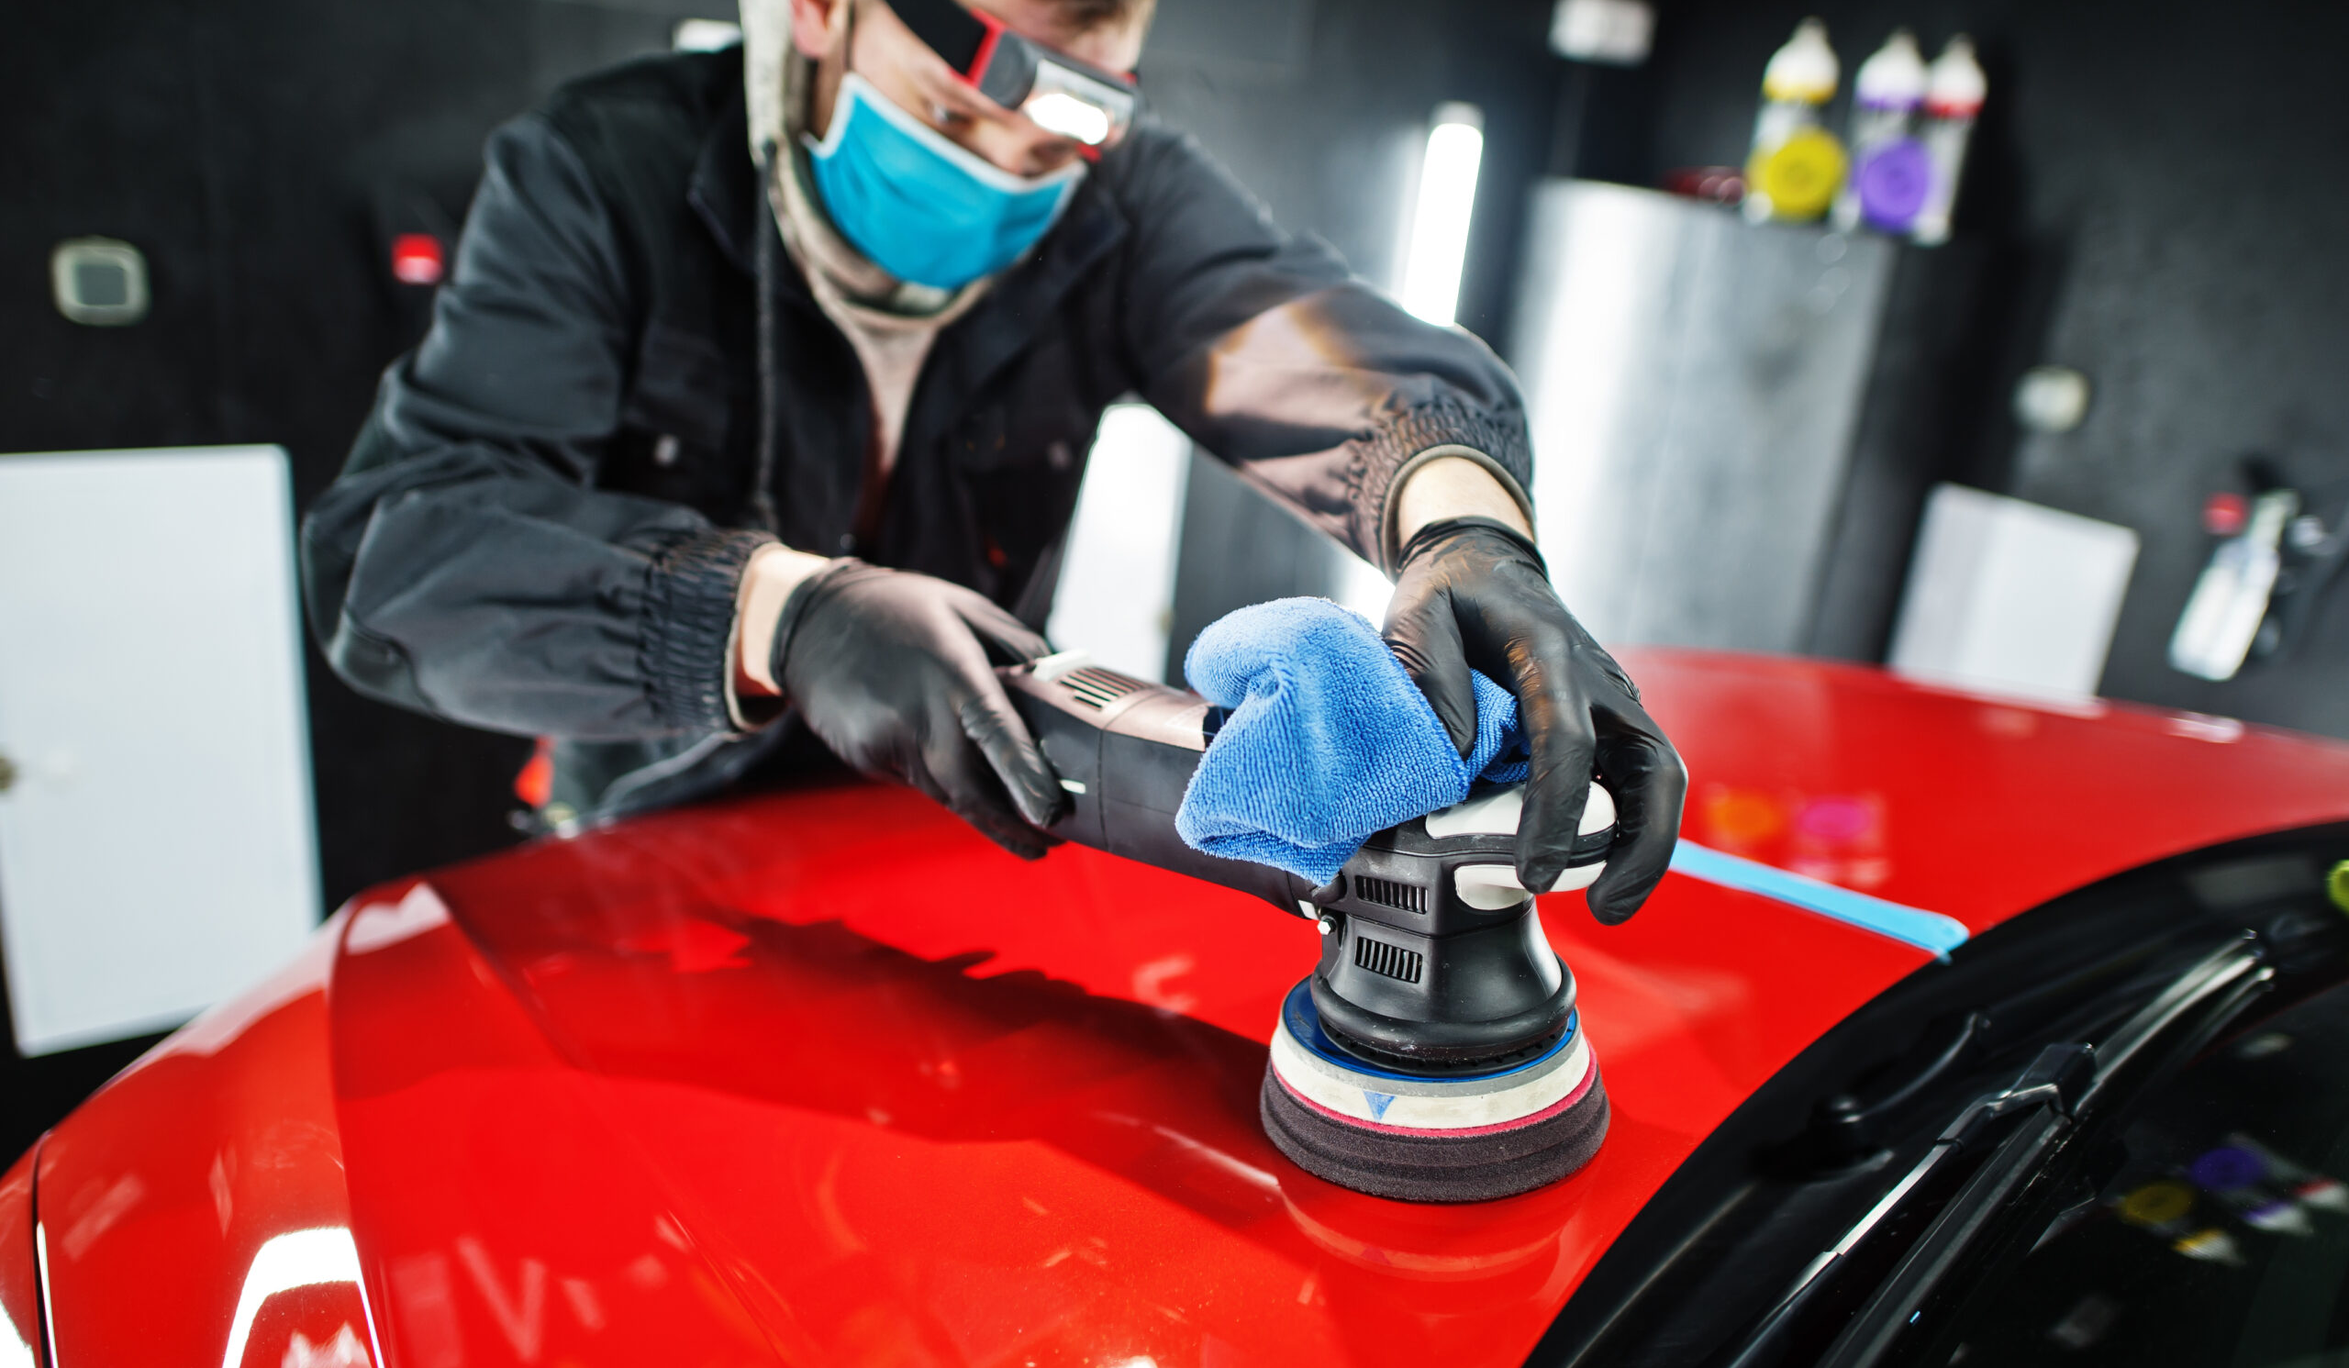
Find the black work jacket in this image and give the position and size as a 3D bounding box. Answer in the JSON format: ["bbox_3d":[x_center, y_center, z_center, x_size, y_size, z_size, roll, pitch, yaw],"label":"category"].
[{"bbox_3d":[-0.195,-0.039,0.952,0.578,0.573,0.624,1,29,-14],"label":"black work jacket"}]

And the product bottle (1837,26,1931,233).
[{"bbox_3d":[0.968,-0.750,2.130,0.082,0.260,0.082,12,17,20],"label":"product bottle"}]

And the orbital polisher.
[{"bbox_3d":[0.012,0.089,0.734,0.385,0.175,0.152,7,19,33],"label":"orbital polisher"}]

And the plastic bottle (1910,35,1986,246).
[{"bbox_3d":[1.062,-0.753,2.170,0.082,0.260,0.082,12,18,22],"label":"plastic bottle"}]

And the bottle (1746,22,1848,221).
[{"bbox_3d":[0.844,-0.762,2.120,0.082,0.260,0.082,11,17,18],"label":"bottle"}]

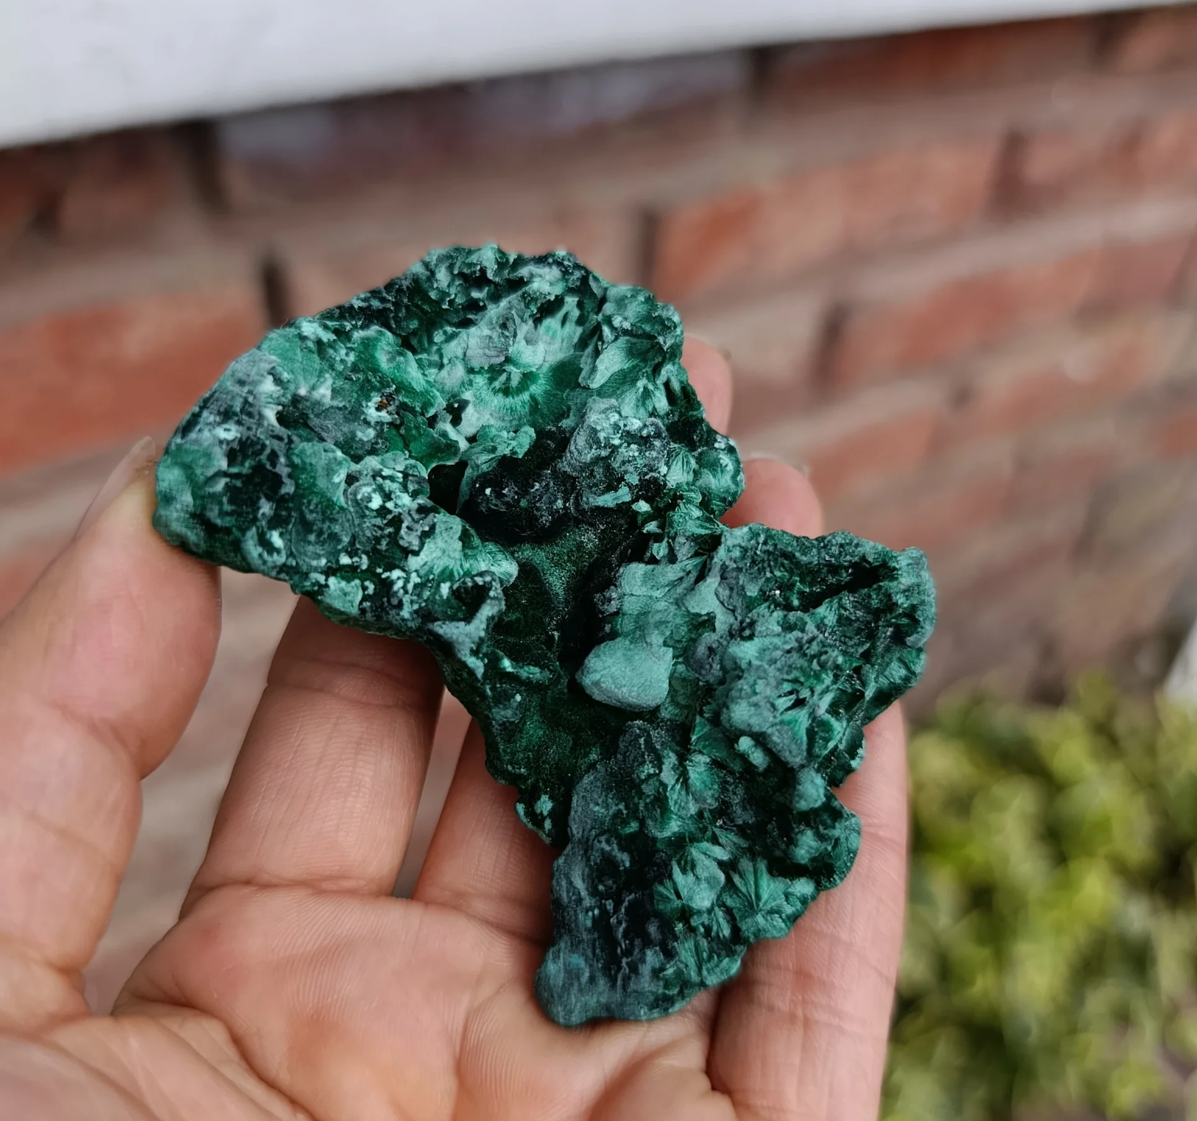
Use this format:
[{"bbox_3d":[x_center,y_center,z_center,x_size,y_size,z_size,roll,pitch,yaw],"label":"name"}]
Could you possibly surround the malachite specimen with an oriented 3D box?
[{"bbox_3d":[-0.003,0.004,0.120,0.066,0.035,0.089,-40,83,-6],"label":"malachite specimen"}]

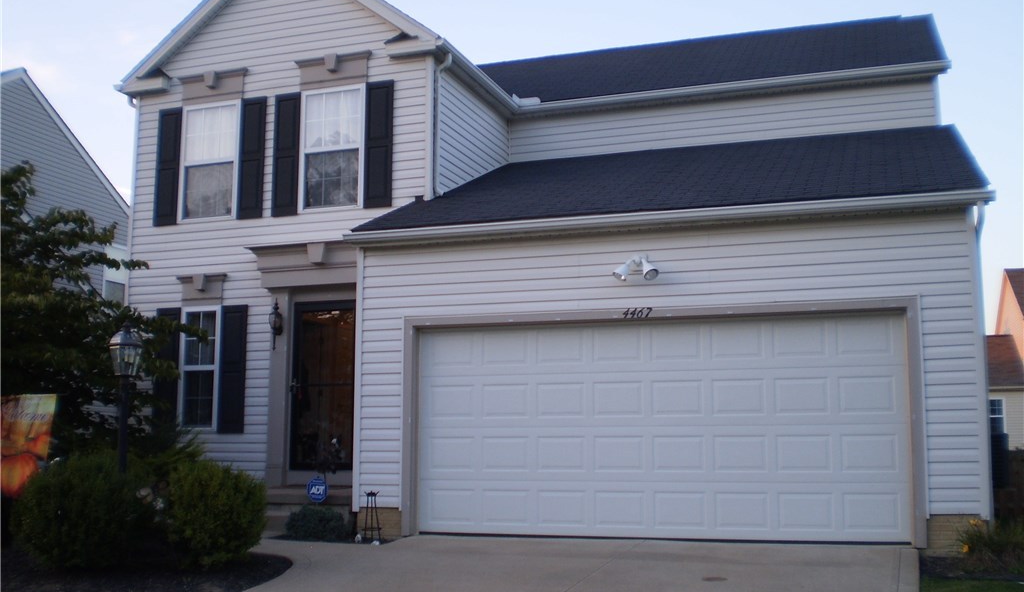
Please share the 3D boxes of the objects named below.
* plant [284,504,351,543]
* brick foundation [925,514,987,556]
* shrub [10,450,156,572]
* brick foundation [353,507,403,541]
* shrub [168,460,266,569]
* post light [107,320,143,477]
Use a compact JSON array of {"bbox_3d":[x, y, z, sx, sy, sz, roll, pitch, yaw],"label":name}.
[{"bbox_3d":[-2.039,2.379,11.222,0.730,0.360,0.600,-3,-8,18],"label":"plant"},{"bbox_3d":[3.940,2.118,9.421,0.500,0.350,0.200,-3,-8,18],"label":"brick foundation"},{"bbox_3d":[-3.915,1.923,9.728,1.280,1.030,1.180,-3,-8,18],"label":"shrub"},{"bbox_3d":[-1.359,2.397,11.181,0.510,0.330,0.200,-3,-8,18],"label":"brick foundation"},{"bbox_3d":[-2.619,1.914,9.471,0.890,0.950,0.880,-3,-8,18],"label":"shrub"},{"bbox_3d":[-3.648,1.367,10.024,0.300,2.180,0.300,-3,-8,18],"label":"post light"}]

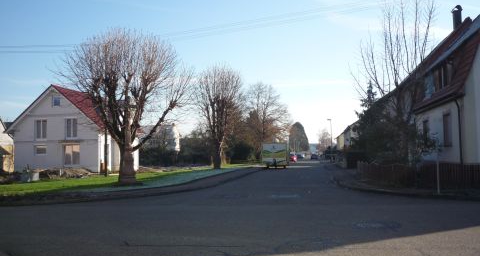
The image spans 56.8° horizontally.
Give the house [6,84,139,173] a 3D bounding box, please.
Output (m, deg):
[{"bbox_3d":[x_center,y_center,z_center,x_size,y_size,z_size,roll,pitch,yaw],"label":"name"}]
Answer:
[{"bbox_3d":[-16.900,0.235,46.356,10.800,8.500,9.200,-1,-3,16],"label":"house"}]

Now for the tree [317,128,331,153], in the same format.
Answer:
[{"bbox_3d":[21.642,3.892,114.959,3.900,8.000,3.900,0,-3,9],"label":"tree"}]

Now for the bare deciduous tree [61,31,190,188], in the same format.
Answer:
[{"bbox_3d":[-5.497,-1.082,21.391,6.400,7.500,6.200,0,-3,9],"label":"bare deciduous tree"}]

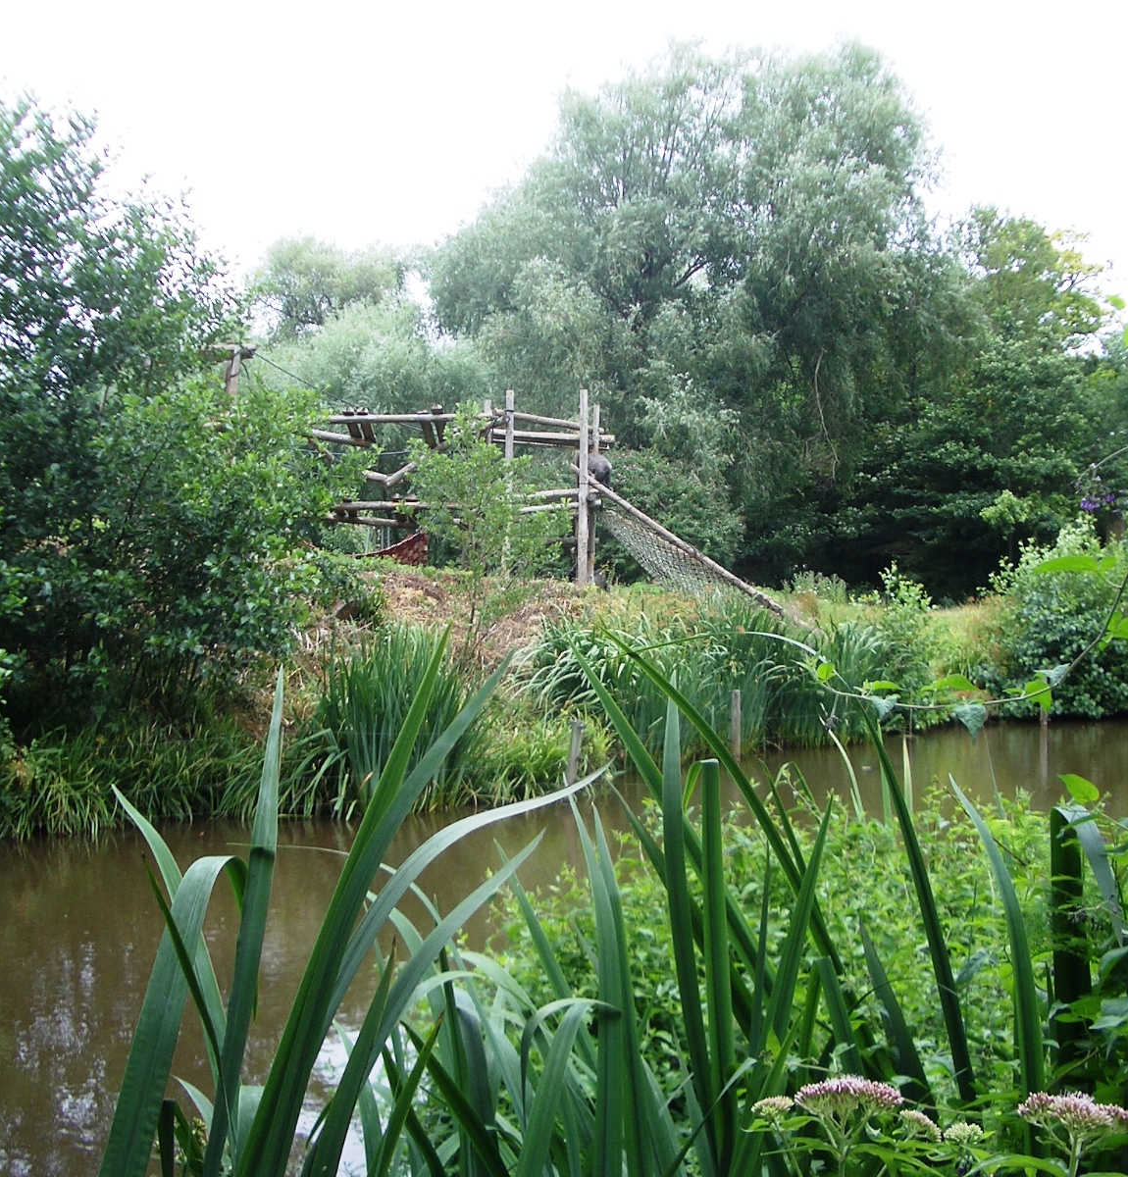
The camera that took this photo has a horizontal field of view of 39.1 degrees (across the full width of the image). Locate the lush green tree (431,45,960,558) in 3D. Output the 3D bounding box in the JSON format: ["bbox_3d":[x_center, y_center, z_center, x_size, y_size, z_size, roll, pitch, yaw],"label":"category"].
[{"bbox_3d":[3.073,-6.561,37.000,12.300,12.400,11.000,0,1,0],"label":"lush green tree"}]

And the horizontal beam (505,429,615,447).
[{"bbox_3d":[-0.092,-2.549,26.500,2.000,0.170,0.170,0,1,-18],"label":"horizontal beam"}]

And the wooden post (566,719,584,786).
[{"bbox_3d":[0.085,1.277,12.200,0.080,0.560,0.080,6,1,0],"label":"wooden post"}]

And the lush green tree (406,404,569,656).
[{"bbox_3d":[-0.776,-0.595,16.200,1.650,2.600,1.500,0,1,0],"label":"lush green tree"}]

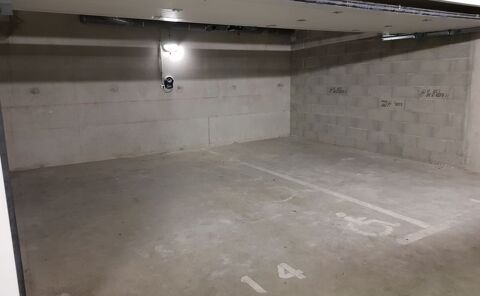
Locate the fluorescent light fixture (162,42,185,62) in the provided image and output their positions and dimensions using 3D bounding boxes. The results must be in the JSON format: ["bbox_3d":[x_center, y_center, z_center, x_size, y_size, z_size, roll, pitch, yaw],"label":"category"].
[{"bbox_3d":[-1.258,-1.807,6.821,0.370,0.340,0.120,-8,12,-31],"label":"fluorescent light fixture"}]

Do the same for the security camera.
[{"bbox_3d":[-1.360,-1.208,6.858,0.190,0.280,0.120,-8,12,-31],"label":"security camera"}]

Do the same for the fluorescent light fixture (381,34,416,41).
[{"bbox_3d":[2.621,-1.827,5.962,0.100,0.070,0.620,-8,12,-31],"label":"fluorescent light fixture"}]

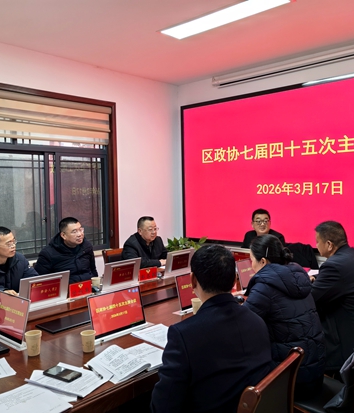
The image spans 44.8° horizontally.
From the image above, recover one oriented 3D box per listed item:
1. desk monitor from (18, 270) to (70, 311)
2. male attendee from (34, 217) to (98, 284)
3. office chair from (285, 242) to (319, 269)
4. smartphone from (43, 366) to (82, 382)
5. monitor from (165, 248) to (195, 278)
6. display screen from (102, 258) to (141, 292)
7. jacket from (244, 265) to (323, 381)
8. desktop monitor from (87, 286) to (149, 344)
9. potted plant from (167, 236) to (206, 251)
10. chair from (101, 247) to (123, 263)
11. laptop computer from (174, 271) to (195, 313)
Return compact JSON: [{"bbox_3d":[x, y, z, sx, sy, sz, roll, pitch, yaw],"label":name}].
[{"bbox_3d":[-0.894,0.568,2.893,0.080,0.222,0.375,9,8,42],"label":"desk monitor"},{"bbox_3d":[-0.901,0.742,3.763,0.720,1.280,0.550,1,3,38],"label":"male attendee"},{"bbox_3d":[1.179,0.856,4.522,0.500,0.920,0.560,1,3,44],"label":"office chair"},{"bbox_3d":[-0.469,0.691,1.771,0.155,0.012,0.078,0,3,36],"label":"smartphone"},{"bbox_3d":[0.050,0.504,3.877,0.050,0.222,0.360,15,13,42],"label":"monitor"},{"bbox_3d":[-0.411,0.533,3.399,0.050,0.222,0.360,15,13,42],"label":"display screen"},{"bbox_3d":[0.640,0.636,2.406,0.520,0.620,0.520,-3,3,-43],"label":"jacket"},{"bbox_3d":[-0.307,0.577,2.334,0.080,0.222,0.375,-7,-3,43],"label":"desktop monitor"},{"bbox_3d":[0.118,0.853,5.660,0.750,0.900,0.750,1,3,43],"label":"potted plant"},{"bbox_3d":[-0.439,0.899,4.439,0.550,0.900,0.460,1,3,44],"label":"chair"},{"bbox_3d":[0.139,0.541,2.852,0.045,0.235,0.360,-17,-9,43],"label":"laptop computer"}]

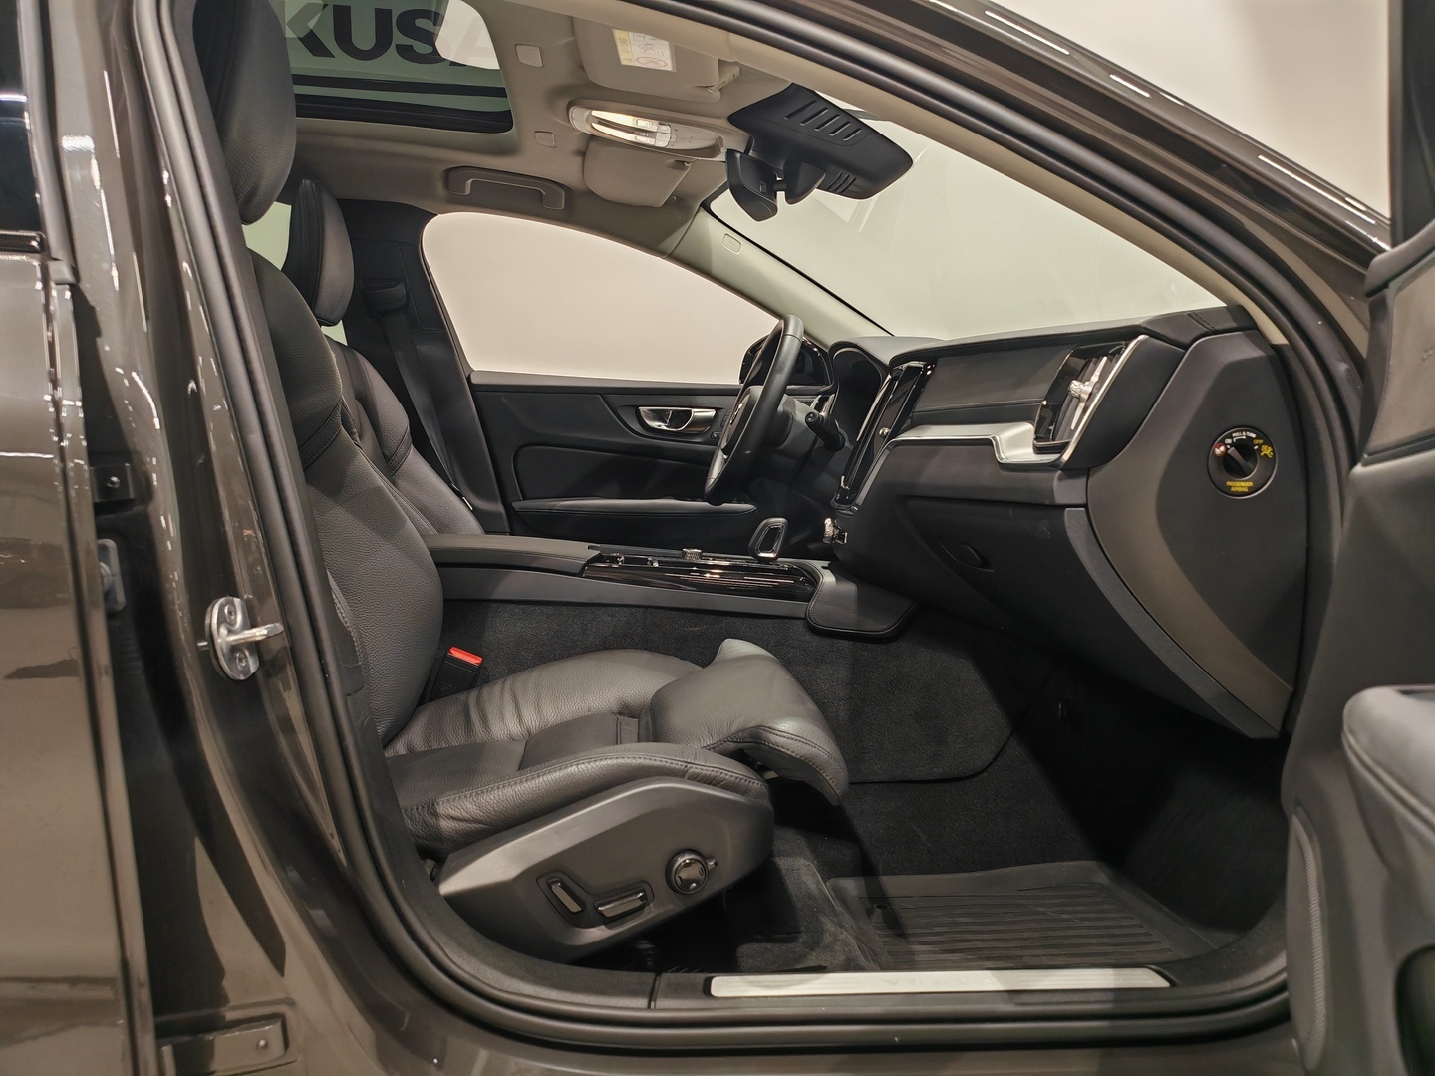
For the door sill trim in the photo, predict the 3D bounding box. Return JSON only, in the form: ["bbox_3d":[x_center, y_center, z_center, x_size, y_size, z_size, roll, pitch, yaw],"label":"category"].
[{"bbox_3d":[0.192,0.384,0.923,0.400,0.010,0.035,2,5,-6],"label":"door sill trim"}]

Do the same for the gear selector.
[{"bbox_3d":[0.082,0.000,1.664,0.058,0.068,0.045,1,5,-6],"label":"gear selector"}]

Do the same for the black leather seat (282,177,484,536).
[{"bbox_3d":[-0.396,-0.133,1.929,0.870,0.970,0.540,1,5,-6],"label":"black leather seat"}]

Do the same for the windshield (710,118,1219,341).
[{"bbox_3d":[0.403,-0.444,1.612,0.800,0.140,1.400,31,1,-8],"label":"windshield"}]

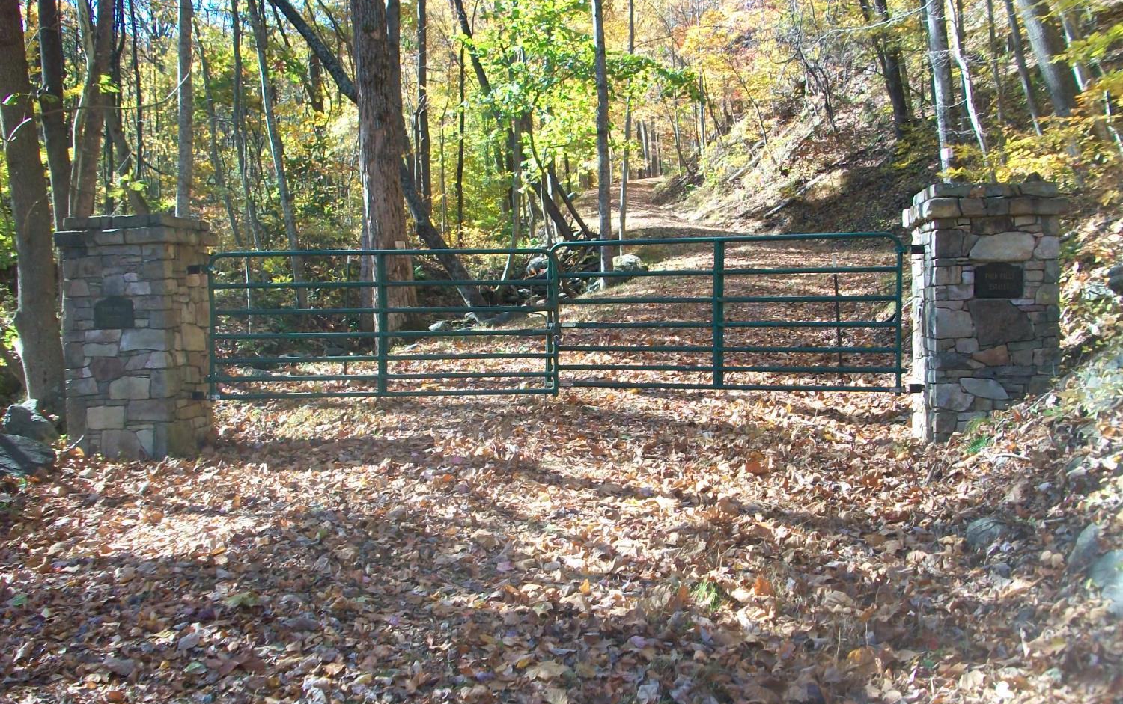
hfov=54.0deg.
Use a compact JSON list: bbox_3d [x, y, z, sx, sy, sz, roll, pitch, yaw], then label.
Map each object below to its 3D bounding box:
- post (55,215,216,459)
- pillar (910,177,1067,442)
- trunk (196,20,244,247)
[{"bbox_3d":[-3.735,-0.137,9.820,1.020,2.070,1.000,0,2,7],"label":"post"},{"bbox_3d":[3.468,-0.298,9.110,1.040,2.080,1.000,0,2,7],"label":"pillar"},{"bbox_3d":[-6.368,-3.877,20.560,0.300,4.584,0.300,-12,2,-16],"label":"trunk"}]

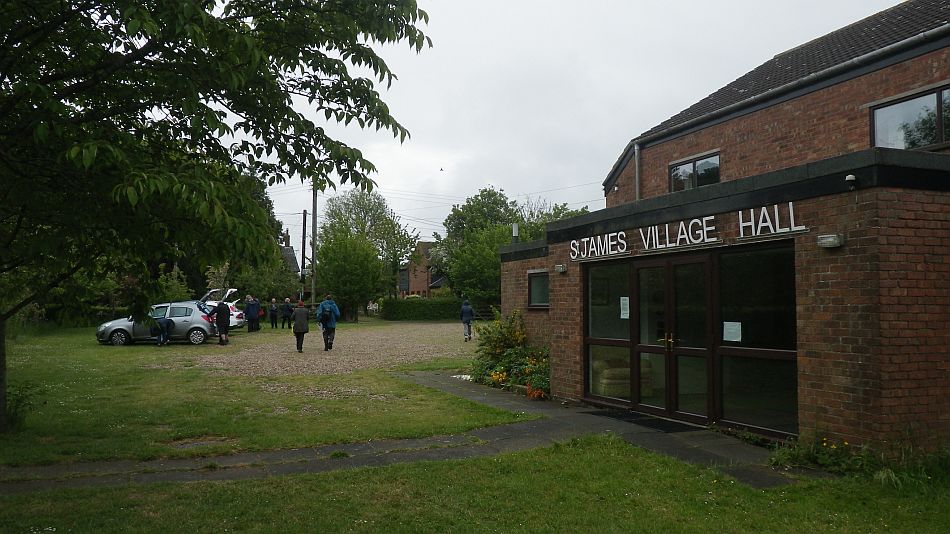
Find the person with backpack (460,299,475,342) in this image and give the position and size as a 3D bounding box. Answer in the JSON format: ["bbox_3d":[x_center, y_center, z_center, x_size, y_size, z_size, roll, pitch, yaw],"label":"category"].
[{"bbox_3d":[-0.287,2.067,27.000,0.520,1.630,0.420,0,-3,-2],"label":"person with backpack"}]

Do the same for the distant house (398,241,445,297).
[{"bbox_3d":[-5.732,1.474,77.000,6.500,8.000,8.000,-1,-4,6],"label":"distant house"}]

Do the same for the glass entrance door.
[{"bbox_3d":[2.455,0.902,8.900,0.080,2.030,1.500,1,-4,-23],"label":"glass entrance door"}]

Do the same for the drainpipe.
[{"bbox_3d":[3.832,-1.709,16.527,0.080,2.400,0.080,1,-4,-23],"label":"drainpipe"}]

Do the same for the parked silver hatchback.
[{"bbox_3d":[-10.740,1.900,24.450,4.000,1.490,1.750,0,-4,-5],"label":"parked silver hatchback"}]

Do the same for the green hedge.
[{"bbox_3d":[-3.473,2.902,48.500,6.000,1.600,1.300,0,-3,0],"label":"green hedge"}]

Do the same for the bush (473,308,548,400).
[{"bbox_3d":[0.888,1.542,13.356,0.950,1.450,3.300,1,-4,-23],"label":"bush"}]

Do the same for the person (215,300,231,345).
[{"bbox_3d":[-8.522,1.890,23.800,0.550,1.500,0.550,-2,-4,24],"label":"person"}]

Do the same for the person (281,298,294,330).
[{"bbox_3d":[-10.050,2.492,37.800,0.450,1.650,0.500,2,-4,-30],"label":"person"}]

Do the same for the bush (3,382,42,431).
[{"bbox_3d":[-5.273,1.622,8.200,0.500,0.560,0.500,0,-3,0],"label":"bush"}]

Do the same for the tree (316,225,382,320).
[{"bbox_3d":[-8.453,0.404,47.500,4.500,6.500,4.400,0,-3,0],"label":"tree"}]

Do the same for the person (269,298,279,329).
[{"bbox_3d":[-10.801,2.492,37.800,0.480,1.620,0.360,1,-3,-11],"label":"person"}]

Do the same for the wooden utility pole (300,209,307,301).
[{"bbox_3d":[-13.902,-0.404,57.000,0.260,8.700,0.260,0,-3,0],"label":"wooden utility pole"}]

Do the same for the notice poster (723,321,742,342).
[{"bbox_3d":[2.881,0.726,7.880,0.006,0.210,0.290,1,-4,-23],"label":"notice poster"}]

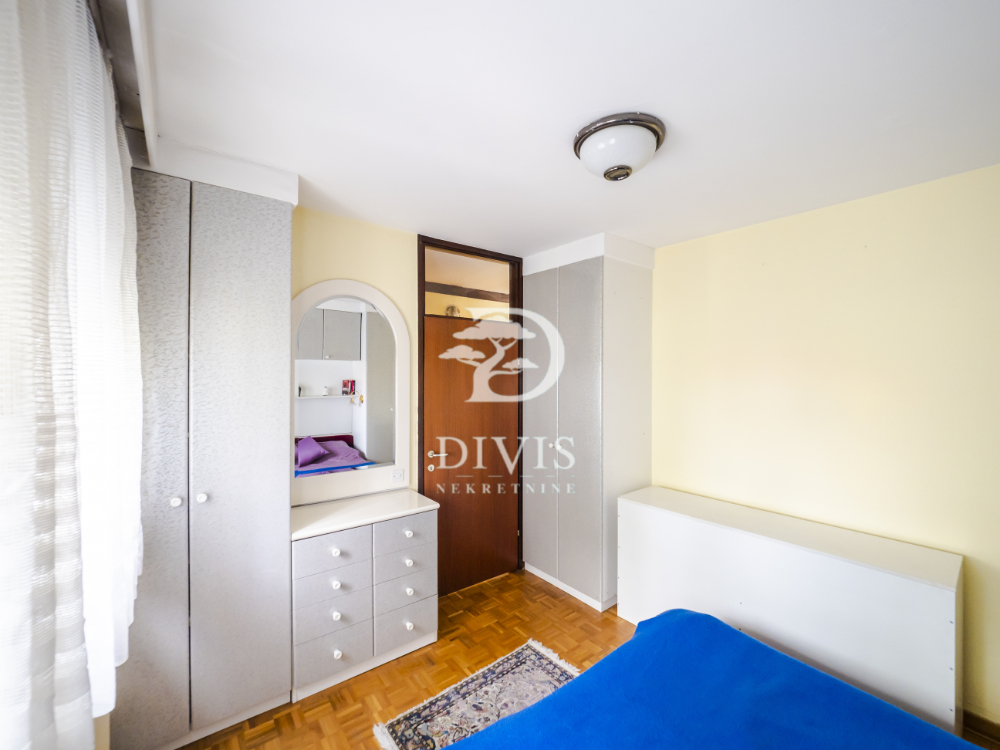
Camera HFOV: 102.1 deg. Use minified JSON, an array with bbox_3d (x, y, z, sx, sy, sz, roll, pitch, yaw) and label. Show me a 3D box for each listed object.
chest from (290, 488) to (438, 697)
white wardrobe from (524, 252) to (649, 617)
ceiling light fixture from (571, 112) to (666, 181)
[{"bbox_3d":[-0.804,1.194,2.362,0.800,0.832,0.430,0,0,-36],"label":"chest"},{"bbox_3d":[0.672,0.359,3.202,0.593,2.471,0.810,0,0,-38],"label":"white wardrobe"},{"bbox_3d":[0.485,-0.889,1.655,0.376,0.145,0.376,0,0,0],"label":"ceiling light fixture"}]

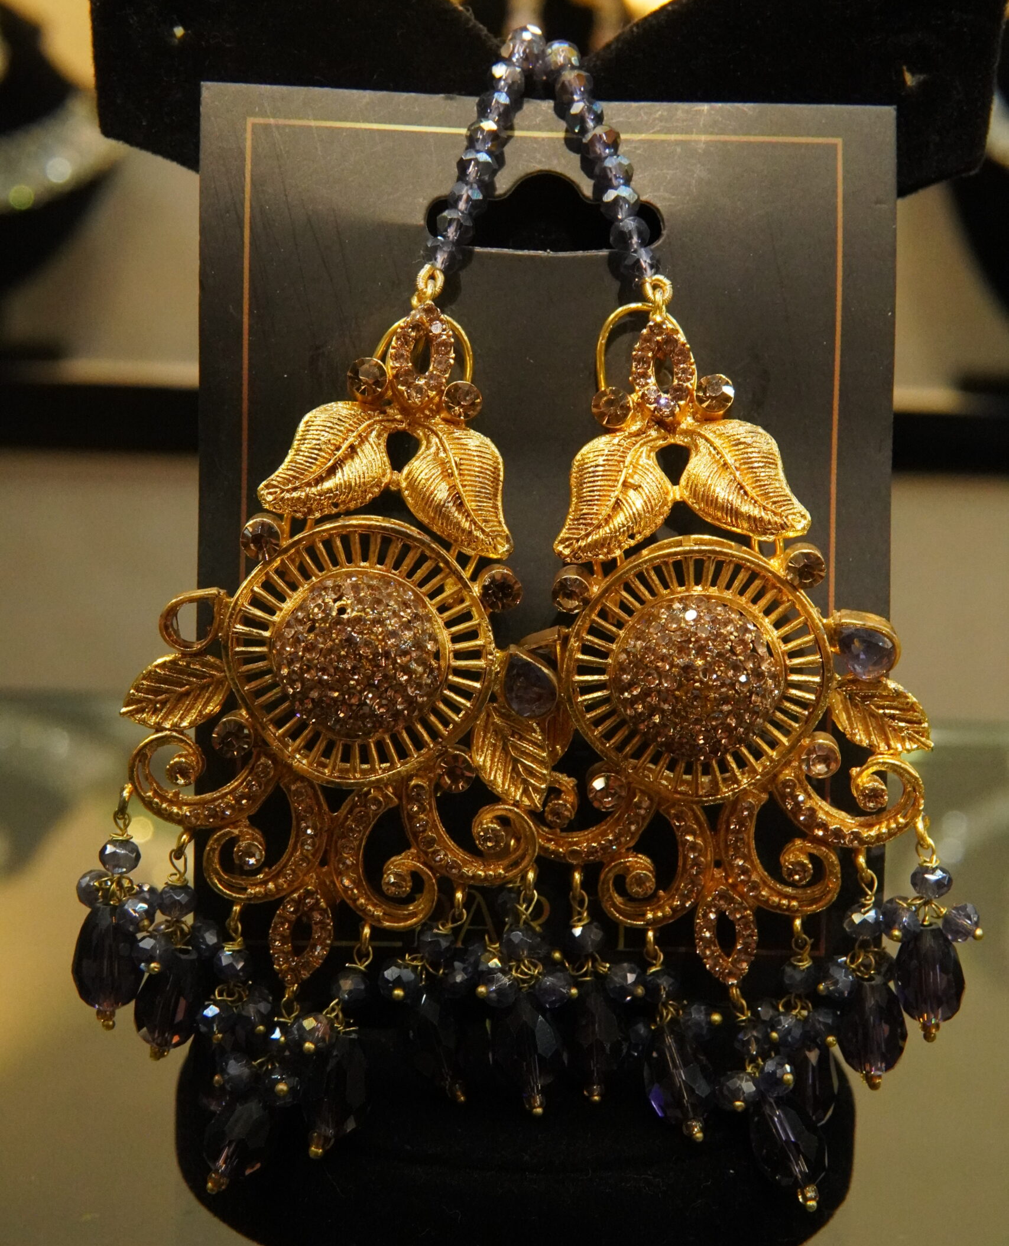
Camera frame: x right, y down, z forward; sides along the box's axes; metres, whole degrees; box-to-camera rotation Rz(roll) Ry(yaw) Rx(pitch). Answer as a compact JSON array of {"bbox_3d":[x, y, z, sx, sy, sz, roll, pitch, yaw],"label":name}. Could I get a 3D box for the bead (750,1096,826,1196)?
[{"bbox_3d":[0.035,0.064,0.232,0.009,0.013,0.009,-22,5,3],"label":"bead"}]

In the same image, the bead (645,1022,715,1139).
[{"bbox_3d":[0.023,0.061,0.250,0.009,0.015,0.009,-17,-10,0],"label":"bead"}]

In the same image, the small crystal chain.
[{"bbox_3d":[0.005,-0.059,0.239,0.029,0.032,0.009,1,6,-1],"label":"small crystal chain"}]

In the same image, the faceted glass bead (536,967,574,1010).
[{"bbox_3d":[0.006,0.045,0.233,0.004,0.005,0.005,27,11,24],"label":"faceted glass bead"}]

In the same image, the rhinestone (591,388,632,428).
[{"bbox_3d":[0.014,-0.029,0.250,0.005,0.005,0.004,4,3,7],"label":"rhinestone"}]

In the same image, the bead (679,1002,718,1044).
[{"bbox_3d":[0.026,0.053,0.249,0.005,0.005,0.005,0,6,-45],"label":"bead"}]

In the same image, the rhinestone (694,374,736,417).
[{"bbox_3d":[0.028,-0.030,0.250,0.005,0.005,0.004,4,2,6],"label":"rhinestone"}]

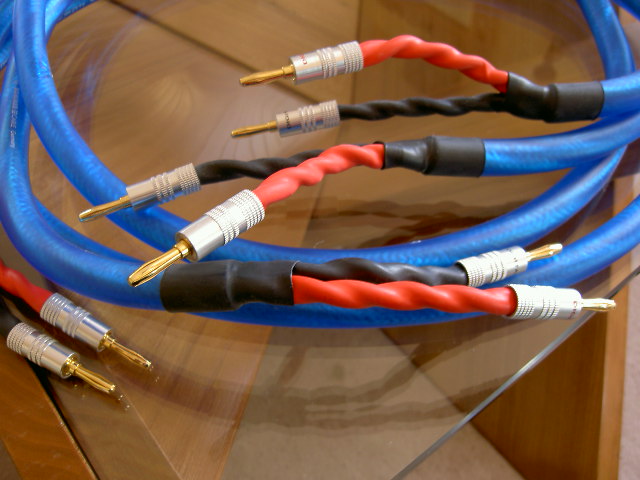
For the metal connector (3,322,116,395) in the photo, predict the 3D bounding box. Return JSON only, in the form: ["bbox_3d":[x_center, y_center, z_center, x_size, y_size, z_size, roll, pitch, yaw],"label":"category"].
[{"bbox_3d":[-0.090,0.042,0.221,0.044,0.010,0.010,22,57,16],"label":"metal connector"}]

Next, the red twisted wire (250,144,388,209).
[{"bbox_3d":[0.001,-0.023,0.208,0.012,0.013,0.064,39,42,26],"label":"red twisted wire"}]

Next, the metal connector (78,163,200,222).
[{"bbox_3d":[-0.066,-0.016,0.228,0.044,0.010,0.010,-21,56,-8],"label":"metal connector"}]

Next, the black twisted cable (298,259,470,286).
[{"bbox_3d":[0.021,0.010,0.201,0.062,0.012,0.010,3,50,-24],"label":"black twisted cable"}]

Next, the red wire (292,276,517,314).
[{"bbox_3d":[0.025,0.017,0.189,0.067,0.010,0.009,3,53,-3],"label":"red wire"}]

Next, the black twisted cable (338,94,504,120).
[{"bbox_3d":[0.041,-0.054,0.254,0.066,0.009,0.009,-3,53,5],"label":"black twisted cable"}]

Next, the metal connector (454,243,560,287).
[{"bbox_3d":[0.069,0.007,0.223,0.044,0.010,0.010,-14,54,-21],"label":"metal connector"}]

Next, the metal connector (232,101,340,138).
[{"bbox_3d":[-0.014,-0.047,0.255,0.044,0.010,0.010,-12,54,-1],"label":"metal connector"}]

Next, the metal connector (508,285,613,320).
[{"bbox_3d":[0.079,0.020,0.200,0.044,0.010,0.010,4,50,-24],"label":"metal connector"}]

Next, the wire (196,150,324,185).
[{"bbox_3d":[-0.012,-0.029,0.231,0.066,0.010,0.010,-9,54,-2],"label":"wire"}]

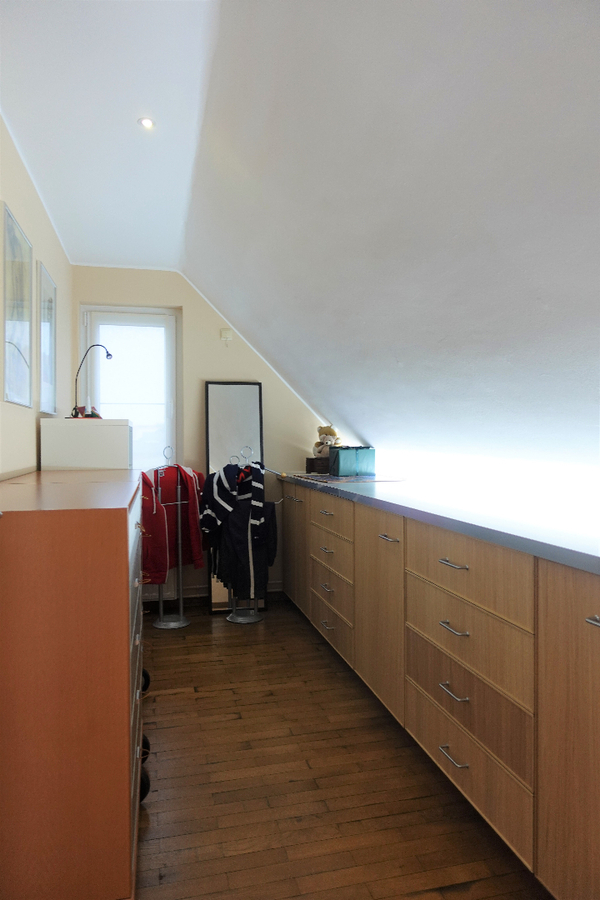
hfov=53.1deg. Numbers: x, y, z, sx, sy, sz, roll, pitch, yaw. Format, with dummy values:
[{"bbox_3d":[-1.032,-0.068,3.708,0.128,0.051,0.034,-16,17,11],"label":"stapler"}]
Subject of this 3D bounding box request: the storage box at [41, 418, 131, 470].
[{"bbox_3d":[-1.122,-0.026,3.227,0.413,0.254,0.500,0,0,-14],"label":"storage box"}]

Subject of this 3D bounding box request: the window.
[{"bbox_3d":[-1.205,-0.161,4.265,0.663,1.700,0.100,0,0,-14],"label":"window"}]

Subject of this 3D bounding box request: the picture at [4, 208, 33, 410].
[{"bbox_3d":[-1.169,-0.555,2.494,0.025,0.738,0.512,0,0,-14],"label":"picture"}]

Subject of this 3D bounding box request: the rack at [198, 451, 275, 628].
[{"bbox_3d":[-0.383,0.526,3.789,0.440,1.090,0.320,0,0,-1],"label":"rack"}]

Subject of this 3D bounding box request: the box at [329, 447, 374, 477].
[{"bbox_3d":[0.372,0.084,4.255,0.266,0.199,0.210,0,0,-14],"label":"box"}]

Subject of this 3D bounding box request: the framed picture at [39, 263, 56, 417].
[{"bbox_3d":[-1.334,-0.556,3.178,0.025,0.730,0.468,0,0,-14],"label":"framed picture"}]

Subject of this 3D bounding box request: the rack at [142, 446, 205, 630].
[{"bbox_3d":[-0.791,0.526,3.712,0.410,1.090,0.280,0,0,-14],"label":"rack"}]

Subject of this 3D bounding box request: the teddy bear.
[{"bbox_3d":[0.198,-0.065,4.316,0.200,0.235,0.170,0,0,-2],"label":"teddy bear"}]

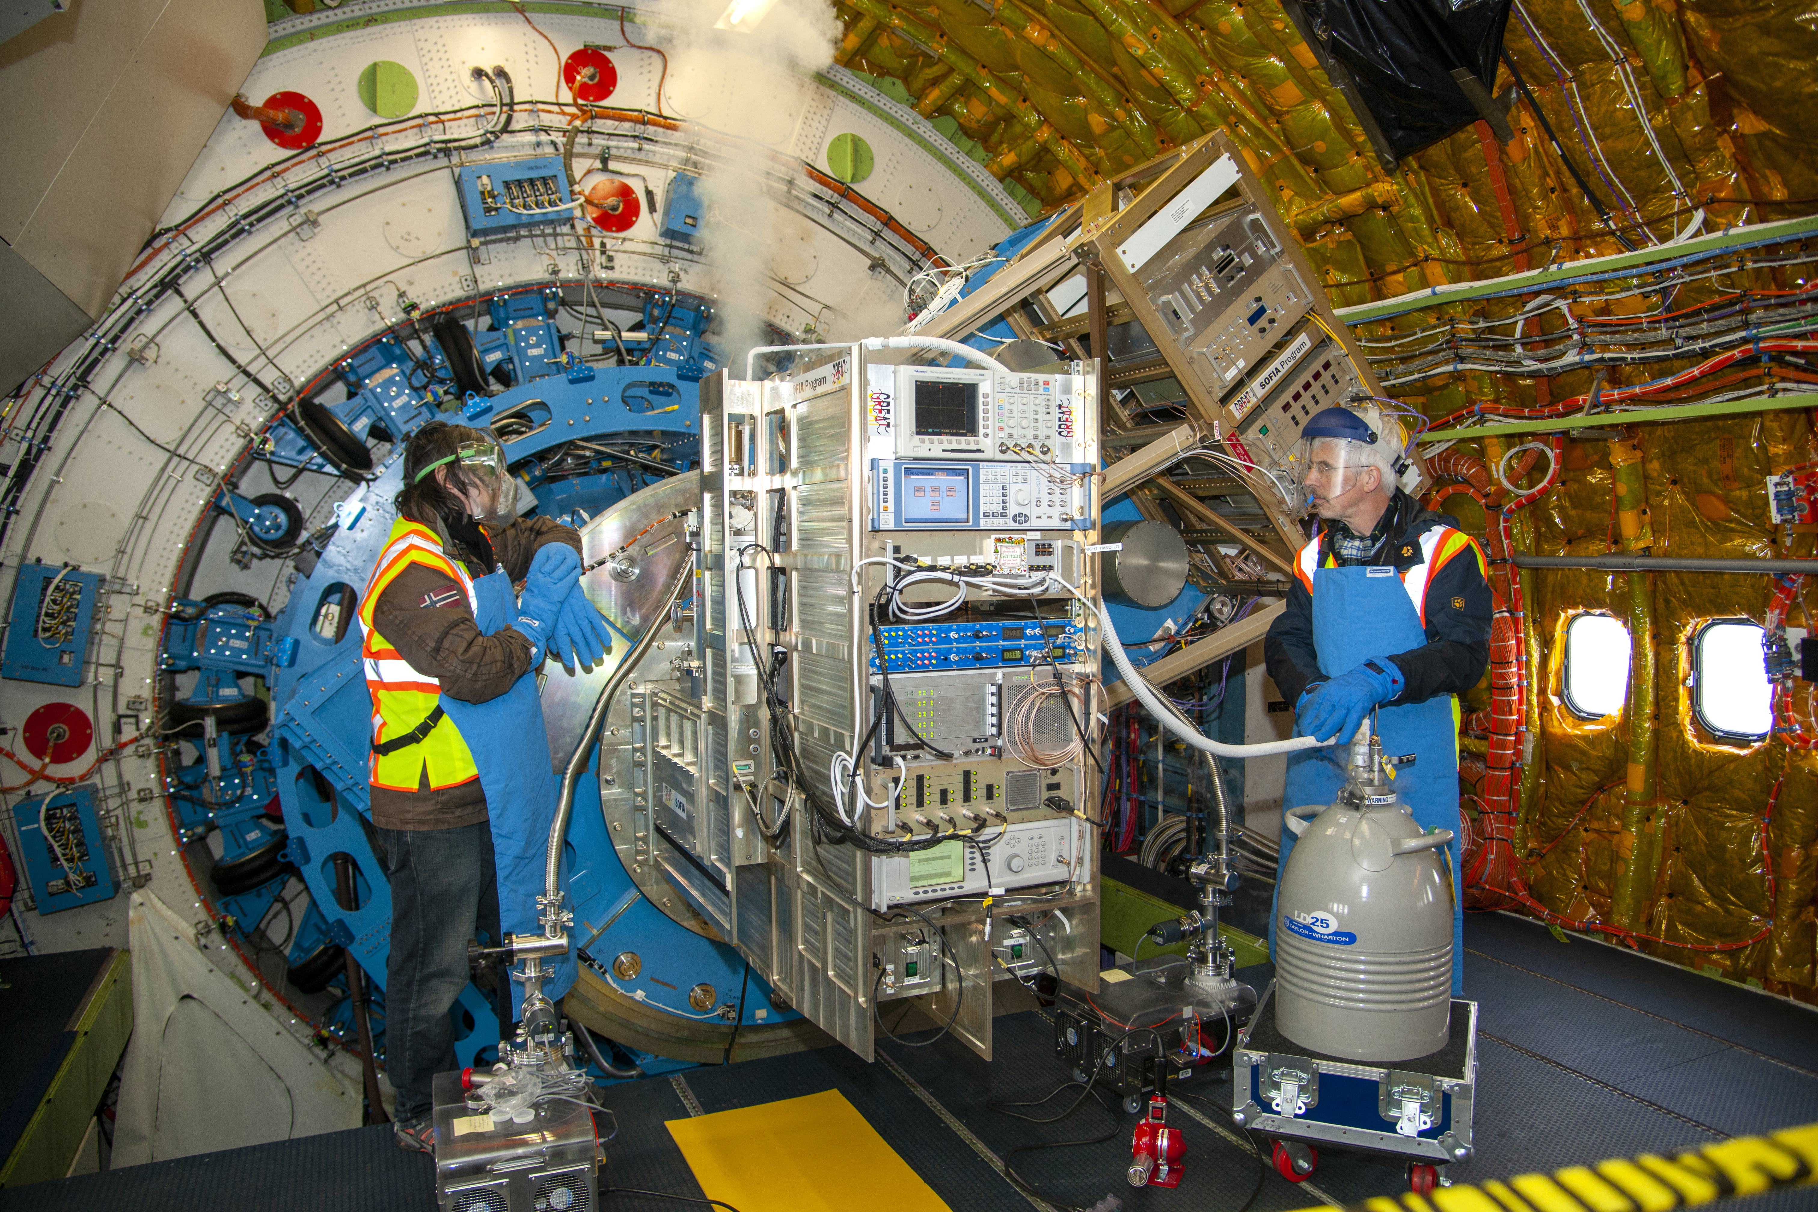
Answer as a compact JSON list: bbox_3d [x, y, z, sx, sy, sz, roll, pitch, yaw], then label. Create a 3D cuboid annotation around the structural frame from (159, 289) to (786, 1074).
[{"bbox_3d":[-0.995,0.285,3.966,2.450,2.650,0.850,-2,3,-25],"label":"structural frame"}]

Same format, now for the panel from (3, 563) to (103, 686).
[{"bbox_3d":[-2.991,0.066,4.245,0.226,0.395,0.135,9,-1,-26],"label":"panel"}]

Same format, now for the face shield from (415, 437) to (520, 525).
[{"bbox_3d":[-1.037,-0.290,2.860,0.210,0.180,0.190,9,-2,-18],"label":"face shield"}]

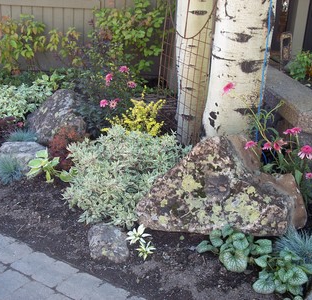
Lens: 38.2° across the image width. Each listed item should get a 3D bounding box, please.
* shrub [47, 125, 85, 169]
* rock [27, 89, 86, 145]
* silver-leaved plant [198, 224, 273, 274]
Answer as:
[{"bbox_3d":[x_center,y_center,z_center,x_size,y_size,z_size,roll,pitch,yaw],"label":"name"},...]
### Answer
[{"bbox_3d":[-0.655,-0.001,3.299,0.270,0.300,0.280,2,20,0],"label":"shrub"},{"bbox_3d":[-0.882,-0.309,4.020,0.530,0.430,0.480,-1,18,-12],"label":"rock"},{"bbox_3d":[0.386,0.467,2.283,0.370,0.190,0.310,2,20,0],"label":"silver-leaved plant"}]

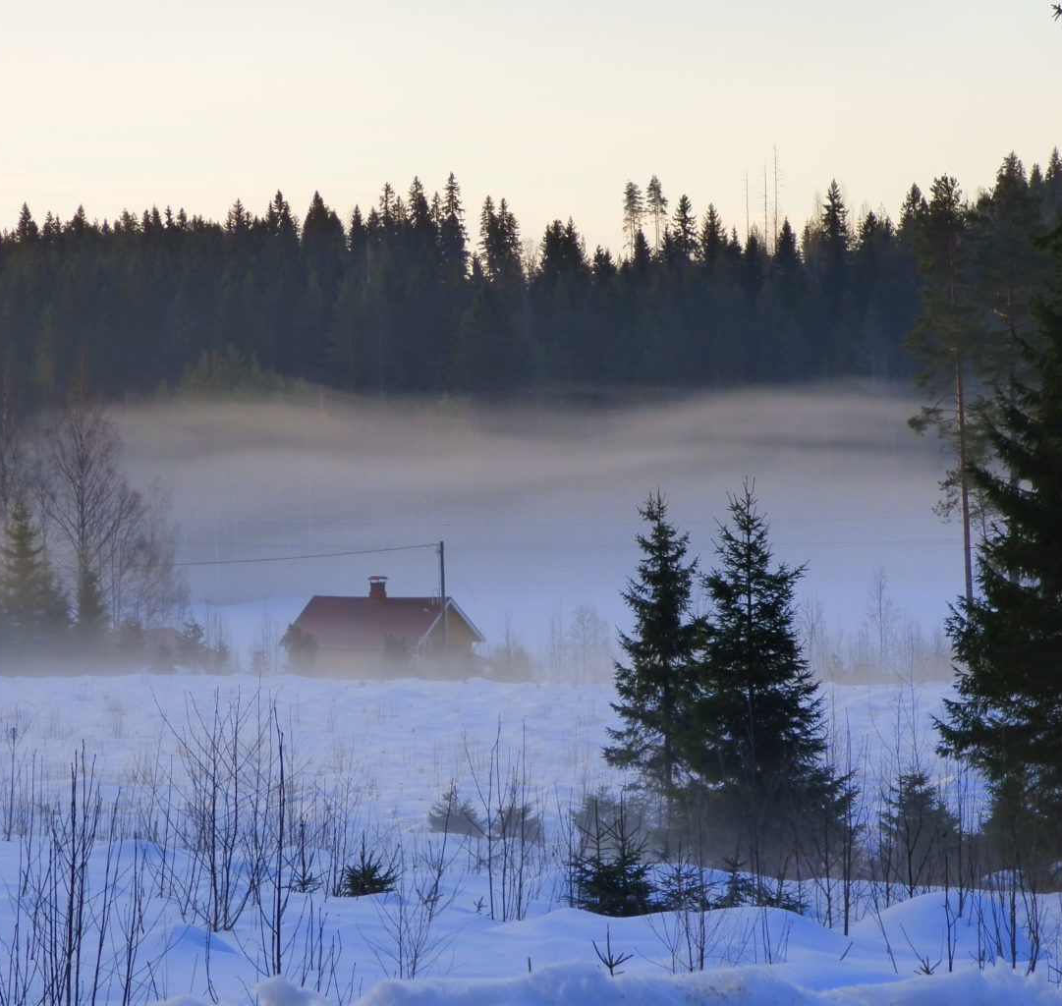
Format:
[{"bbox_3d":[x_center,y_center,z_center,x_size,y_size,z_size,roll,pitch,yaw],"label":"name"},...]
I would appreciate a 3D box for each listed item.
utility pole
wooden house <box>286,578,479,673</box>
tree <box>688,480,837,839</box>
[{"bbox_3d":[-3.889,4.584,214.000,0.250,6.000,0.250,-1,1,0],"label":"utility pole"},{"bbox_3d":[-6.711,5.807,220.000,7.100,5.000,6.500,0,1,28],"label":"wooden house"},{"bbox_3d":[4.342,2.999,90.000,2.800,6.800,2.800,-1,1,0],"label":"tree"}]

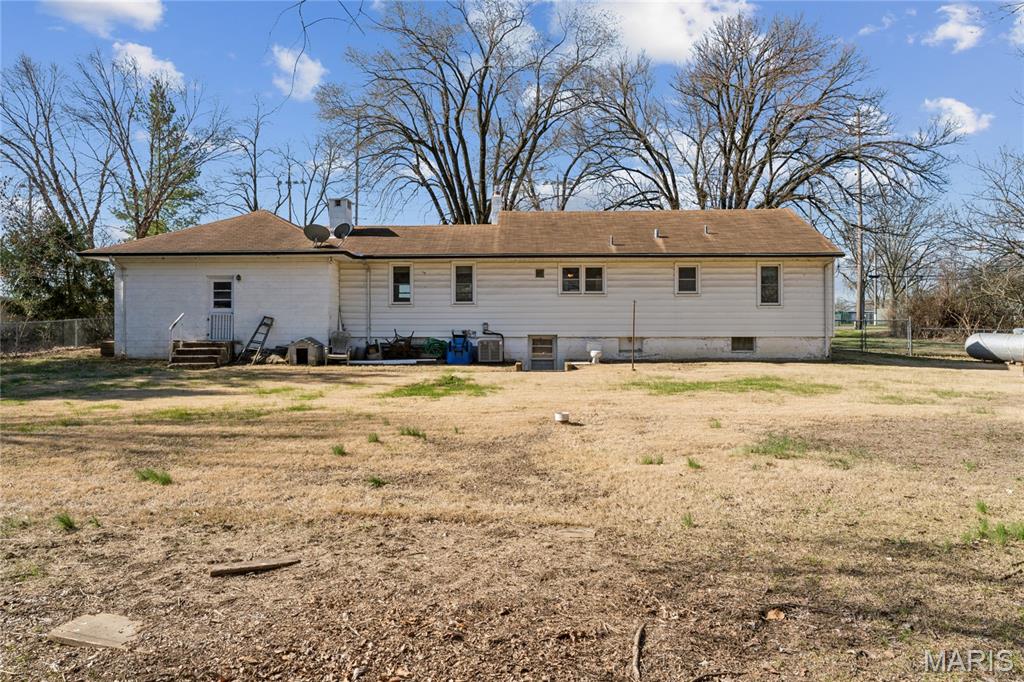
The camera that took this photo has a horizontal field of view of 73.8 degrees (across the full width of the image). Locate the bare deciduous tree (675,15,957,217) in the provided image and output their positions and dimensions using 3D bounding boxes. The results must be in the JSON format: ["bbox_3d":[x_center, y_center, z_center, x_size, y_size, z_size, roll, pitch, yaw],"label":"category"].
[{"bbox_3d":[17.790,-9.594,40.000,16.530,19.088,15.000,0,0,0],"label":"bare deciduous tree"}]

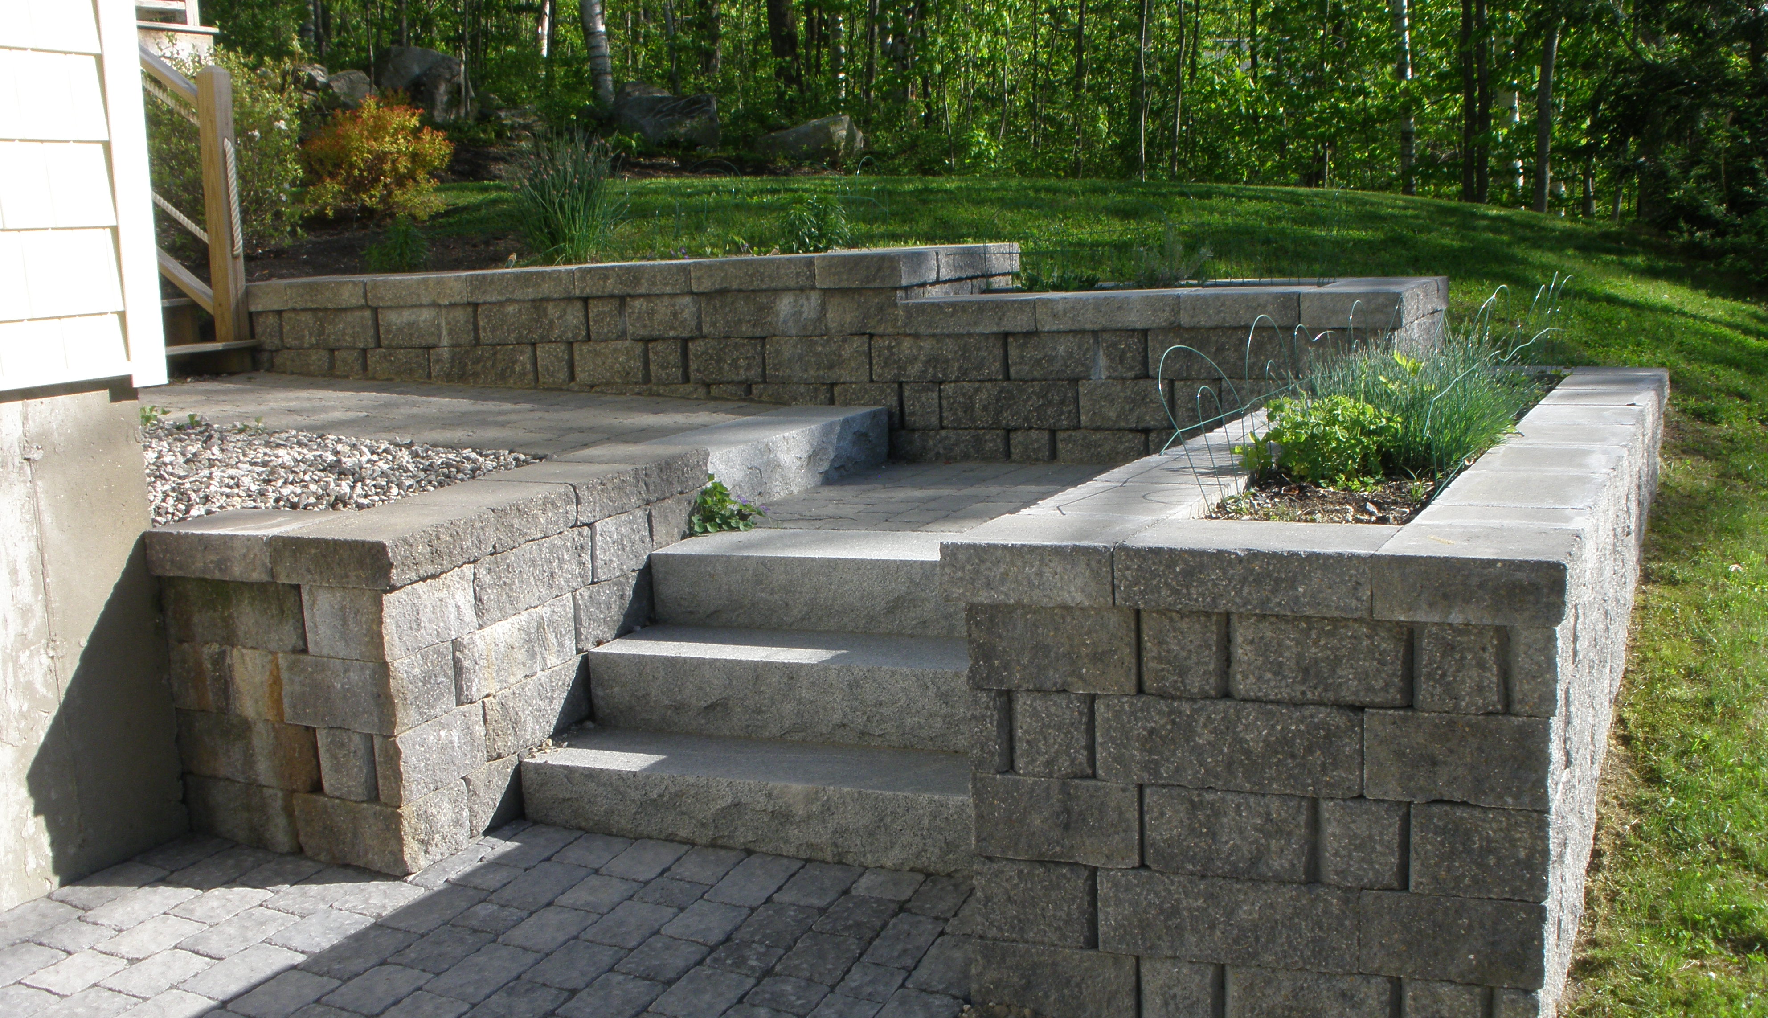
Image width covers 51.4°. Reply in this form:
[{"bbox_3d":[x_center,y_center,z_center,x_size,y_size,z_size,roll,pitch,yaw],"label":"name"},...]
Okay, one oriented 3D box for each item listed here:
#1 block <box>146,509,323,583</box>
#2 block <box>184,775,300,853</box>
[{"bbox_3d":[-1.375,0.079,4.092,0.386,0.098,0.320,2,10,29],"label":"block"},{"bbox_3d":[-1.353,0.651,4.199,0.354,0.152,0.300,2,10,29],"label":"block"}]

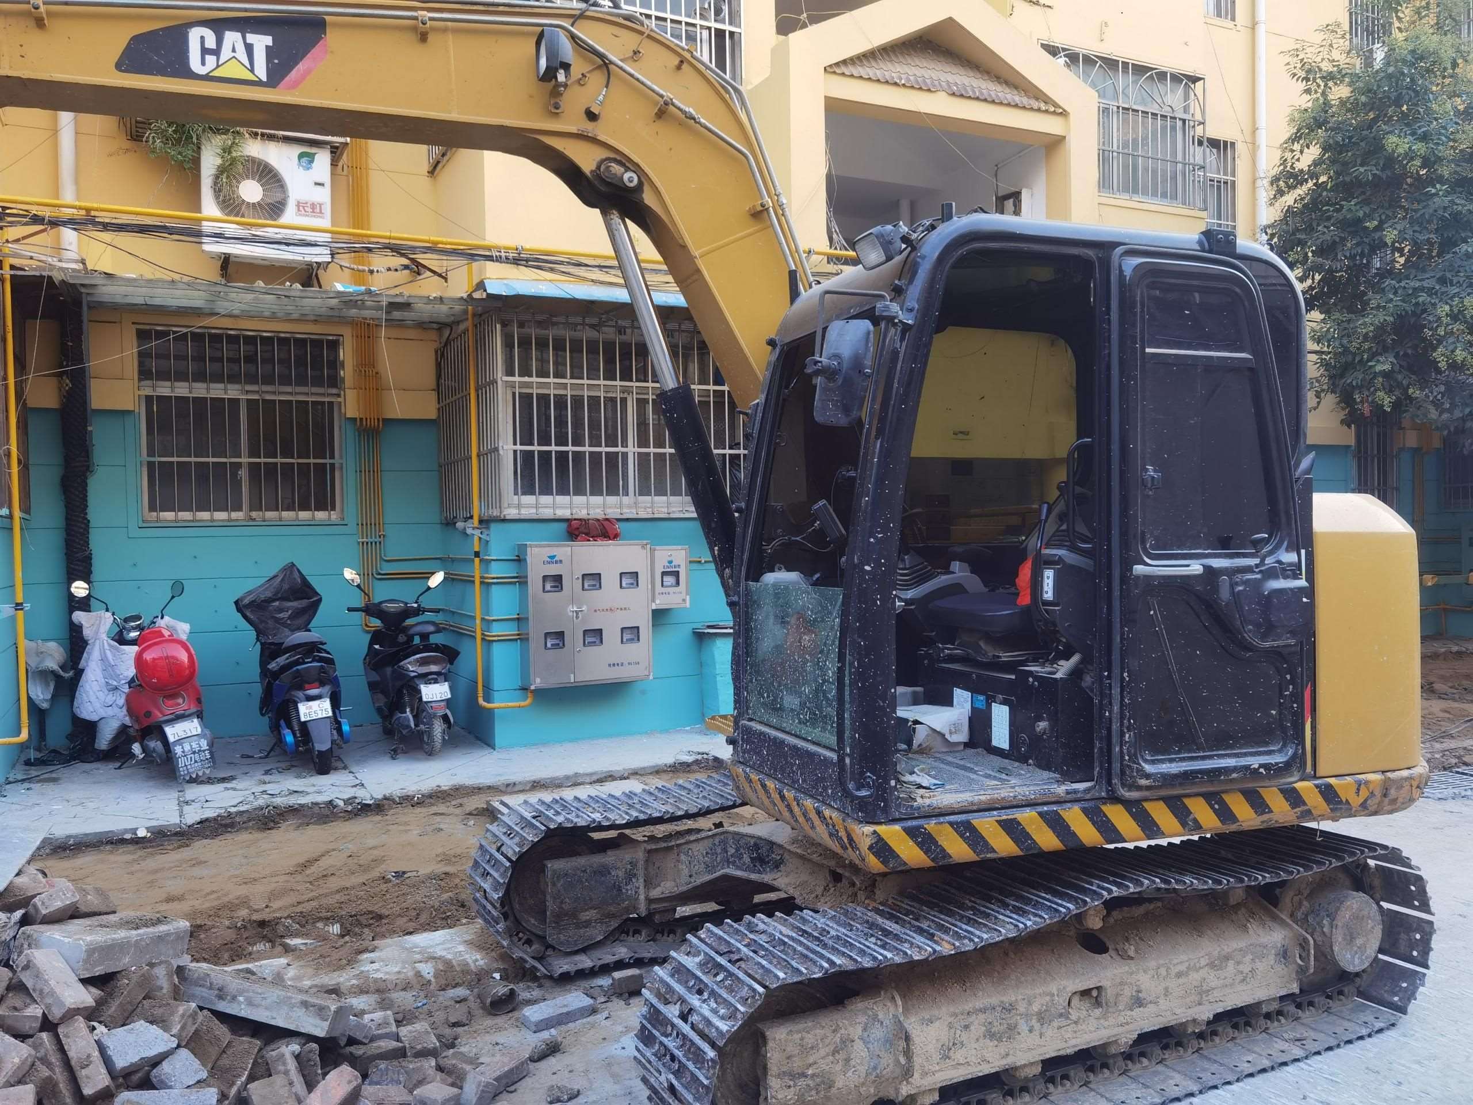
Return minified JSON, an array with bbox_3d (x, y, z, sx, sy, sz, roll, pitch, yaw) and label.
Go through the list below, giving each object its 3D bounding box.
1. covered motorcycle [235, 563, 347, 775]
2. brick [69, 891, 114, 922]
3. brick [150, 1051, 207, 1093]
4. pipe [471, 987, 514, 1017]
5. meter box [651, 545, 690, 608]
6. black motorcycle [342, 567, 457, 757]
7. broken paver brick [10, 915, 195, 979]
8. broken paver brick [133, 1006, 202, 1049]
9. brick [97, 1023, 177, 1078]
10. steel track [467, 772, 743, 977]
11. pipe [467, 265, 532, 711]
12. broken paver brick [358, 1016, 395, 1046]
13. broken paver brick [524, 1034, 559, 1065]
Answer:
[{"bbox_3d":[-3.074,0.781,7.996,0.670,1.330,1.700,-2,1,-32],"label":"covered motorcycle"},{"bbox_3d":[-2.356,1.281,4.200,0.175,0.058,0.100,-2,24,-30],"label":"brick"},{"bbox_3d":[-1.549,1.457,3.215,0.118,0.053,0.105,-32,53,-19],"label":"brick"},{"bbox_3d":[-0.820,1.527,3.947,0.090,0.108,0.108,0,1,45],"label":"pipe"},{"bbox_3d":[-0.545,0.191,8.908,0.313,0.471,0.202,-2,2,-26],"label":"meter box"},{"bbox_3d":[-2.446,0.812,8.565,0.750,1.300,1.732,-2,2,-31],"label":"black motorcycle"},{"bbox_3d":[-1.933,1.196,3.524,0.248,0.096,0.398,5,-8,19],"label":"broken paver brick"},{"bbox_3d":[-1.676,1.370,3.335,0.215,0.056,0.105,-6,28,20],"label":"broken paver brick"},{"bbox_3d":[-1.622,1.345,3.100,0.142,0.050,0.158,14,18,37],"label":"brick"},{"bbox_3d":[0.258,1.302,5.109,2.760,0.610,0.465,-1,0,-27],"label":"steel track"},{"bbox_3d":[-1.658,-0.459,8.168,0.425,3.170,0.163,-2,1,-29],"label":"pipe"},{"bbox_3d":[-1.119,1.508,3.650,0.090,0.048,0.090,-6,22,-7],"label":"broken paver brick"},{"bbox_3d":[-0.610,1.592,3.680,0.115,0.045,0.055,-1,0,-41],"label":"broken paver brick"}]

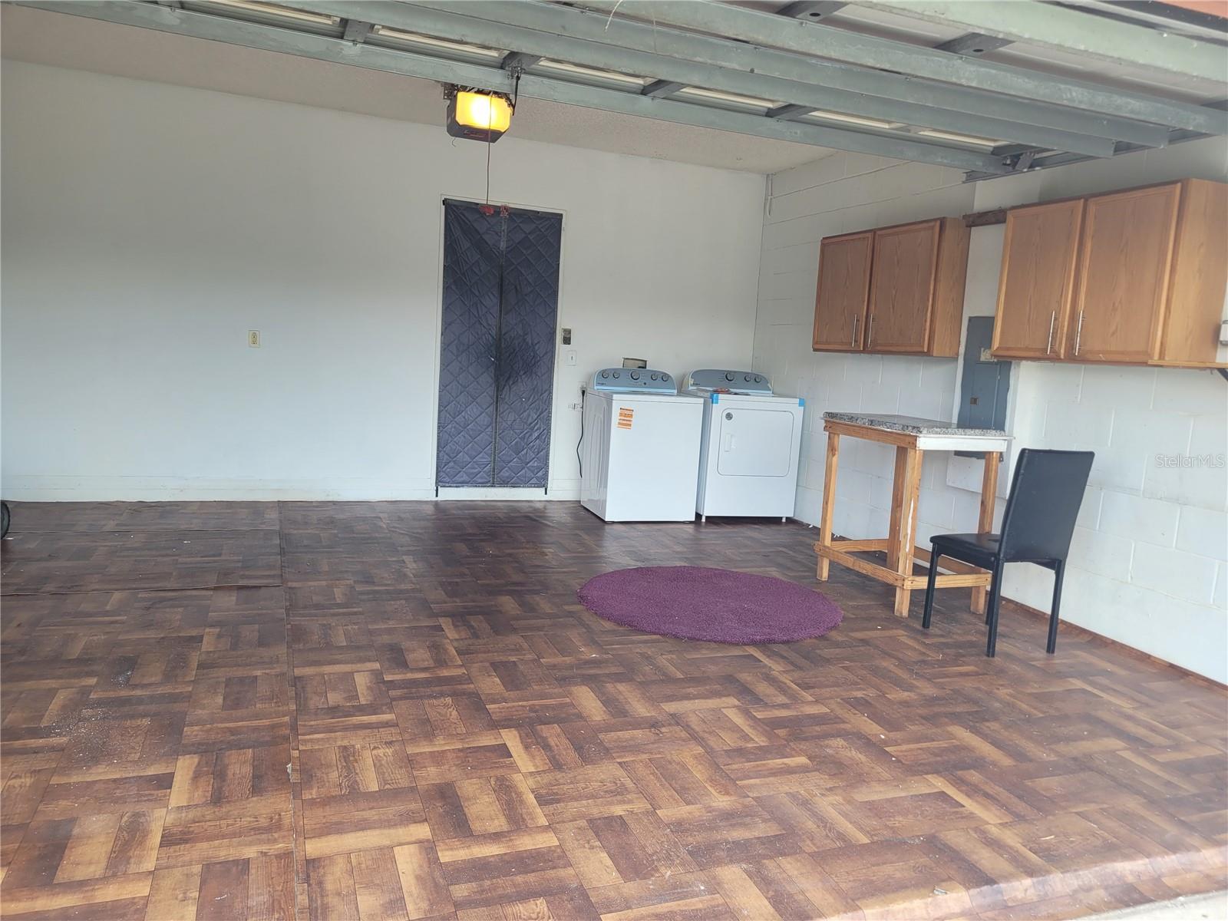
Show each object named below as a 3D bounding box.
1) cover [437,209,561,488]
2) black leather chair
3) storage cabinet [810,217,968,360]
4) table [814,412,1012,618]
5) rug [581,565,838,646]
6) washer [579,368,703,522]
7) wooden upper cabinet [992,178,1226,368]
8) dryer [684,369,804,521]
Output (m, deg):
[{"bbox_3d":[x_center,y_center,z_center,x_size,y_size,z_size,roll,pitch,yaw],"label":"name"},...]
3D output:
[{"bbox_3d":[-0.859,-0.832,6.966,0.900,2.110,0.040,1,7,-20],"label":"cover"},{"bbox_3d":[1.796,0.386,4.254,0.420,0.930,0.550,1,7,-19],"label":"black leather chair"},{"bbox_3d":[1.735,-1.043,5.762,0.320,0.765,1.220,1,7,-20],"label":"storage cabinet"},{"bbox_3d":[1.583,0.264,5.061,0.600,0.953,0.900,1,7,-20],"label":"table"},{"bbox_3d":[0.479,0.706,4.672,1.320,0.030,1.320,3,7,0],"label":"rug"},{"bbox_3d":[0.203,-0.134,6.944,0.690,1.090,0.690,1,7,-17],"label":"washer"},{"bbox_3d":[2.278,-0.837,4.298,0.320,0.755,0.980,1,7,-20],"label":"wooden upper cabinet"},{"bbox_3d":[0.953,-0.134,7.201,0.735,1.115,0.710,1,7,-16],"label":"dryer"}]

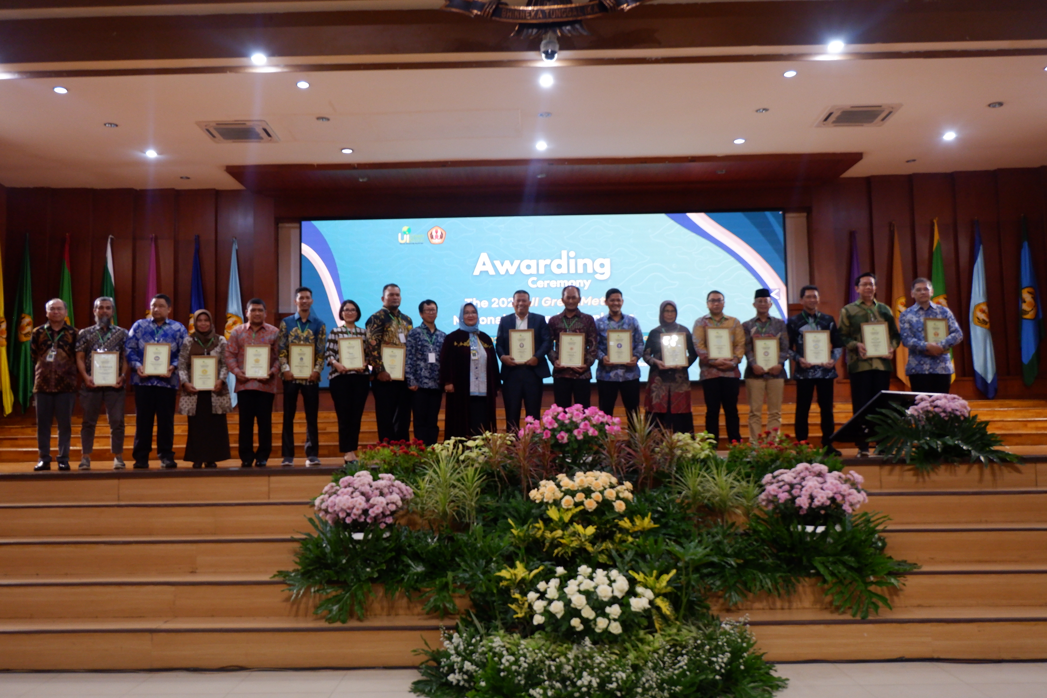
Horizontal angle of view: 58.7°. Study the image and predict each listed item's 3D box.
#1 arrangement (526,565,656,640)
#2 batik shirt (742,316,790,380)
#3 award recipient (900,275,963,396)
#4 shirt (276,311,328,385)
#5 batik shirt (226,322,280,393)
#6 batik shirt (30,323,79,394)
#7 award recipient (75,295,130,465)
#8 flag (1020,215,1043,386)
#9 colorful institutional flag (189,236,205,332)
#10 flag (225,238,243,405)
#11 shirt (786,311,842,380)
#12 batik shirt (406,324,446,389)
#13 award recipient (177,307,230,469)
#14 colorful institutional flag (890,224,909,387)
[{"bbox_3d":[0.508,1.904,6.963,0.950,0.480,0.650,-1,-5,1],"label":"arrangement"},{"bbox_3d":[2.353,-0.012,9.043,0.460,0.620,0.310,-2,-5,9],"label":"batik shirt"},{"bbox_3d":[3.973,0.161,9.004,0.550,1.710,0.400,-2,-5,17],"label":"award recipient"},{"bbox_3d":[-2.171,-0.005,9.115,0.490,0.716,0.360,0,-5,-10],"label":"shirt"},{"bbox_3d":[-2.621,0.085,9.030,0.502,0.684,0.340,0,-5,-9],"label":"batik shirt"},{"bbox_3d":[-4.534,0.092,9.000,0.404,0.667,0.290,0,-5,-16],"label":"batik shirt"},{"bbox_3d":[-4.132,0.322,9.119,0.520,1.701,0.350,0,-5,-15],"label":"award recipient"},{"bbox_3d":[8.125,-0.785,14.900,0.350,2.746,0.280,-2,-5,15],"label":"flag"},{"bbox_3d":[-5.433,-0.453,15.473,0.310,2.916,0.210,-1,-5,-3],"label":"colorful institutional flag"},{"bbox_3d":[-4.441,-0.426,14.252,0.280,2.500,0.220,-1,-5,-5],"label":"flag"},{"bbox_3d":[2.800,-0.030,8.980,0.504,0.654,0.350,-2,-5,11],"label":"shirt"},{"bbox_3d":[-0.956,0.071,9.140,0.440,0.645,0.280,0,-5,-16],"label":"batik shirt"},{"bbox_3d":[-3.072,0.376,8.970,0.475,1.517,0.430,0,-5,-11],"label":"award recipient"},{"bbox_3d":[5.688,-0.628,14.006,0.310,2.480,0.220,-1,-5,7],"label":"colorful institutional flag"}]

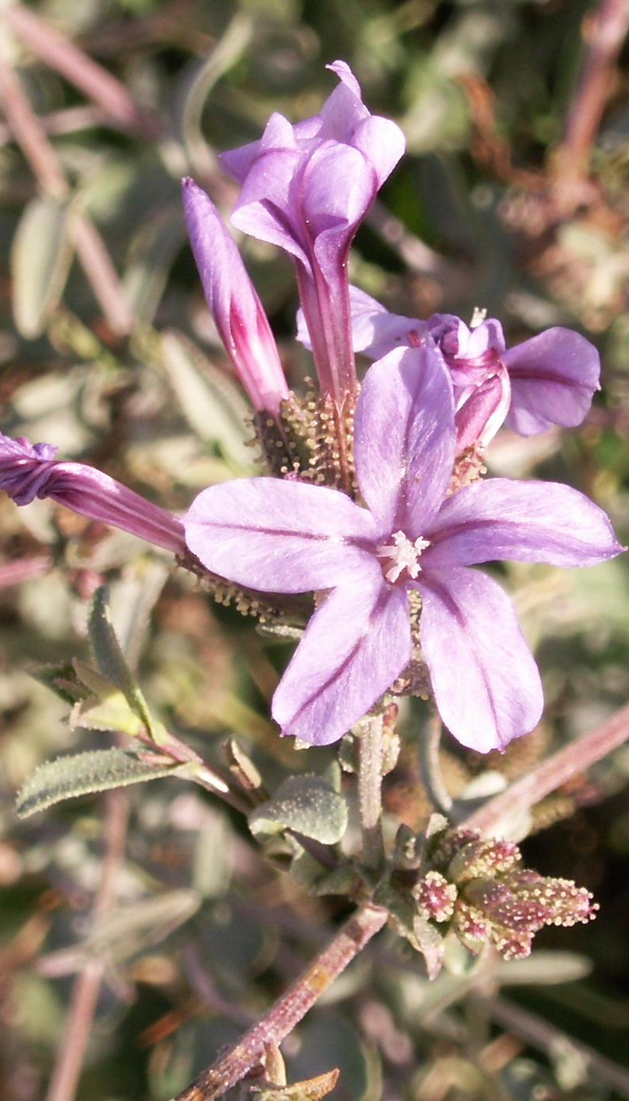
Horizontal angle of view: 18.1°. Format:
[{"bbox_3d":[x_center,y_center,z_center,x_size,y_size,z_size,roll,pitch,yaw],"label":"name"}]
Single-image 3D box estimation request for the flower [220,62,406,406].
[{"bbox_3d":[0.000,-0.019,0.117,0.010,0.020,0.009,-3,0,0],"label":"flower"}]

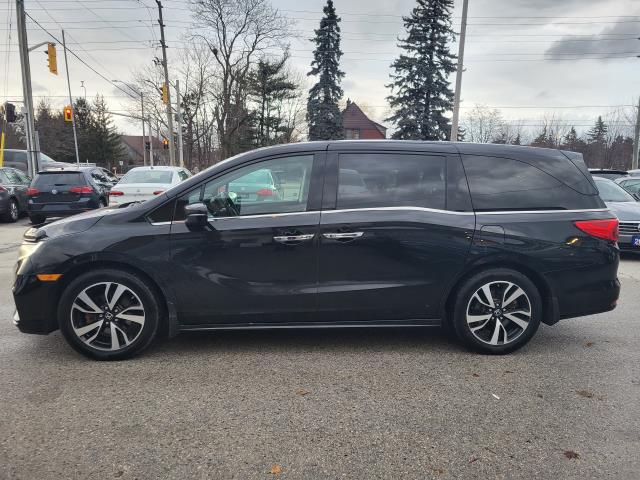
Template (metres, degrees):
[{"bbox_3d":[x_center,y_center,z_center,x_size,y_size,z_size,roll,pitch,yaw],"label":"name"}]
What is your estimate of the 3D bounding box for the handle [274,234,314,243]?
[{"bbox_3d":[-0.190,-0.011,3.542,0.305,0.050,0.060,0,9,-5],"label":"handle"}]

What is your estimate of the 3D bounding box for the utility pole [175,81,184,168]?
[{"bbox_3d":[-8.737,-6.639,30.000,0.280,6.800,0.280,1,9,0],"label":"utility pole"}]

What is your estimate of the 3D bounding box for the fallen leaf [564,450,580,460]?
[{"bbox_3d":[1.315,1.127,2.505,0.077,0.016,0.066,5,10,29],"label":"fallen leaf"}]

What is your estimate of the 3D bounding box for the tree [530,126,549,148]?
[{"bbox_3d":[45.871,-18.297,100.000,3.800,10.300,3.800,1,9,0],"label":"tree"}]

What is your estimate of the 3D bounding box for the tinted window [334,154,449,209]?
[{"bbox_3d":[0.559,-0.453,3.691,0.835,0.451,0.050,0,-10,-4],"label":"tinted window"}]

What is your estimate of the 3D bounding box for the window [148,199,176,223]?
[{"bbox_3d":[-1.175,-0.224,3.587,0.206,0.166,0.050,-3,-16,5],"label":"window"}]

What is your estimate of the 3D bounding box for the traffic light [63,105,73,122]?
[{"bbox_3d":[-17.859,-8.957,34.000,0.520,1.150,0.380,0,9,-6],"label":"traffic light"}]

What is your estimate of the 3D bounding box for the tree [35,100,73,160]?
[{"bbox_3d":[-32.035,-12.178,58.000,4.400,8.600,4.300,1,9,0],"label":"tree"}]

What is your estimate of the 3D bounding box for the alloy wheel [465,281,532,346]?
[{"bbox_3d":[1.406,0.565,3.893,0.525,0.525,0.190,0,8,-4],"label":"alloy wheel"}]

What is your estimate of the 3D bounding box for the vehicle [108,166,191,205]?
[{"bbox_3d":[-4.862,-1.526,15.031,1.790,1.460,4.650,0,8,-1],"label":"vehicle"}]

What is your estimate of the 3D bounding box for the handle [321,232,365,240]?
[{"bbox_3d":[0.179,-0.026,3.606,0.313,0.055,0.050,0,8,-4],"label":"handle"}]

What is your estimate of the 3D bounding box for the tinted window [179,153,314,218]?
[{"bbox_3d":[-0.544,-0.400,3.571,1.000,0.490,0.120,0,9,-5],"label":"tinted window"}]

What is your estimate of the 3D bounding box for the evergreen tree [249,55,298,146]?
[{"bbox_3d":[-4.743,-12.156,48.000,5.000,12.300,4.800,1,9,0],"label":"evergreen tree"}]

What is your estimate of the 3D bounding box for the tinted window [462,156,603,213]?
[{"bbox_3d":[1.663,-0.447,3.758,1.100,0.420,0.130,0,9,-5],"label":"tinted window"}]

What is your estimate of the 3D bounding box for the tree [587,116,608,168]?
[{"bbox_3d":[40.427,-13.280,70.695,3.800,9.510,3.800,1,8,0],"label":"tree"}]

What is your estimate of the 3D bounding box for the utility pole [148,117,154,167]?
[{"bbox_3d":[-20.435,-11.190,58.548,0.300,7.503,0.300,1,8,0],"label":"utility pole"}]

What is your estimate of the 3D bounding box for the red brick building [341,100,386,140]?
[{"bbox_3d":[4.378,-12.481,61.000,8.500,9.400,9.000,1,9,0],"label":"red brick building"}]

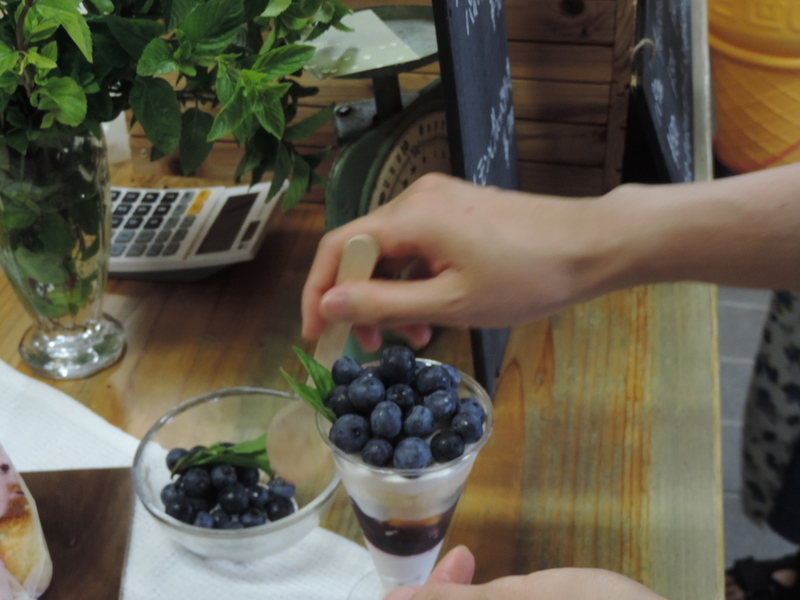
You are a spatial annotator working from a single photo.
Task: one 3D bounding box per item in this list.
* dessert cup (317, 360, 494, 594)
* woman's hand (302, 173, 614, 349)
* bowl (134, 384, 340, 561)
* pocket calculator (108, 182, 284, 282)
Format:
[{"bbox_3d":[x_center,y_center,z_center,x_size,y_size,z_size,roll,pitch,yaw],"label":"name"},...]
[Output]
[{"bbox_3d":[0.003,0.101,0.601,0.078,0.125,0.078,0,36,0],"label":"dessert cup"},{"bbox_3d":[0.030,-0.019,0.660,0.158,0.078,0.088,-4,38,-7],"label":"woman's hand"},{"bbox_3d":[-0.087,0.103,0.707,0.113,0.046,0.113,0,37,0],"label":"bowl"},{"bbox_3d":[-0.166,-0.057,0.929,0.147,0.028,0.101,3,37,11],"label":"pocket calculator"}]

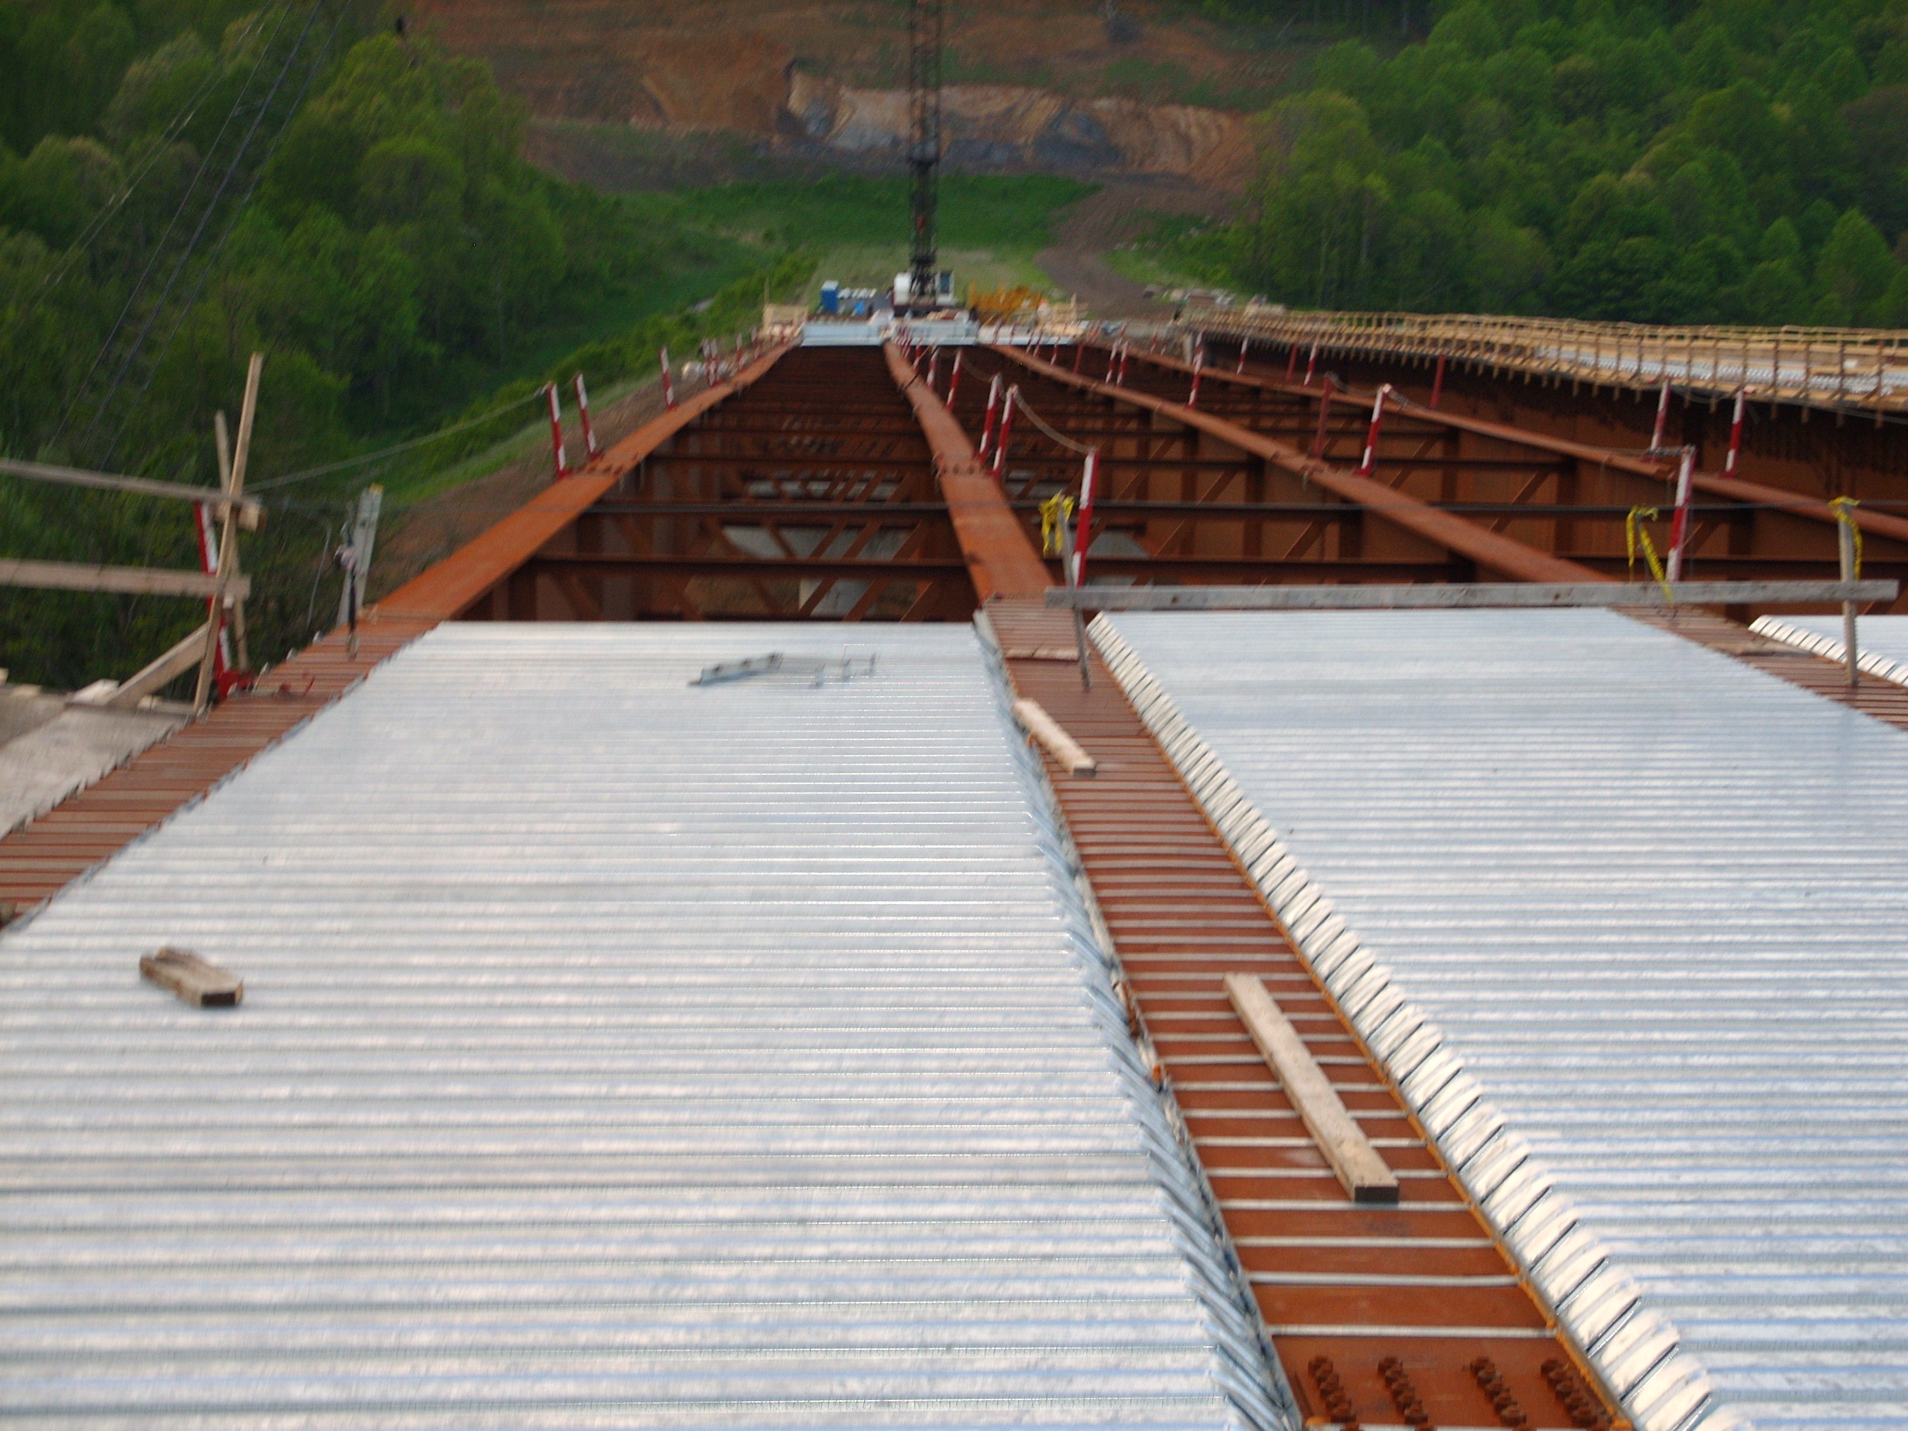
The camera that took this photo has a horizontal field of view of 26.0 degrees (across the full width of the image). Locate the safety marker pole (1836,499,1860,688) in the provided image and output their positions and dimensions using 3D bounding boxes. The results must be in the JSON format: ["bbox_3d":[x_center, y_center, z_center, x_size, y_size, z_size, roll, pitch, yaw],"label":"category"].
[{"bbox_3d":[4.267,-0.582,19.705,0.060,0.906,0.055,-4,6,0],"label":"safety marker pole"}]

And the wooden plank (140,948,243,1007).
[{"bbox_3d":[-1.939,0.666,10.511,0.115,0.042,0.630,-2,6,-23],"label":"wooden plank"}]

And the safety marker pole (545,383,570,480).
[{"bbox_3d":[-3.881,-2.768,40.353,0.080,0.957,0.080,-6,6,0],"label":"safety marker pole"}]

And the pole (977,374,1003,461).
[{"bbox_3d":[0.398,-3.176,44.156,0.080,0.956,0.080,12,5,0],"label":"pole"}]

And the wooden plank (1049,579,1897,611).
[{"bbox_3d":[2.468,-0.574,19.650,4.053,0.098,0.042,0,6,-1],"label":"wooden plank"}]

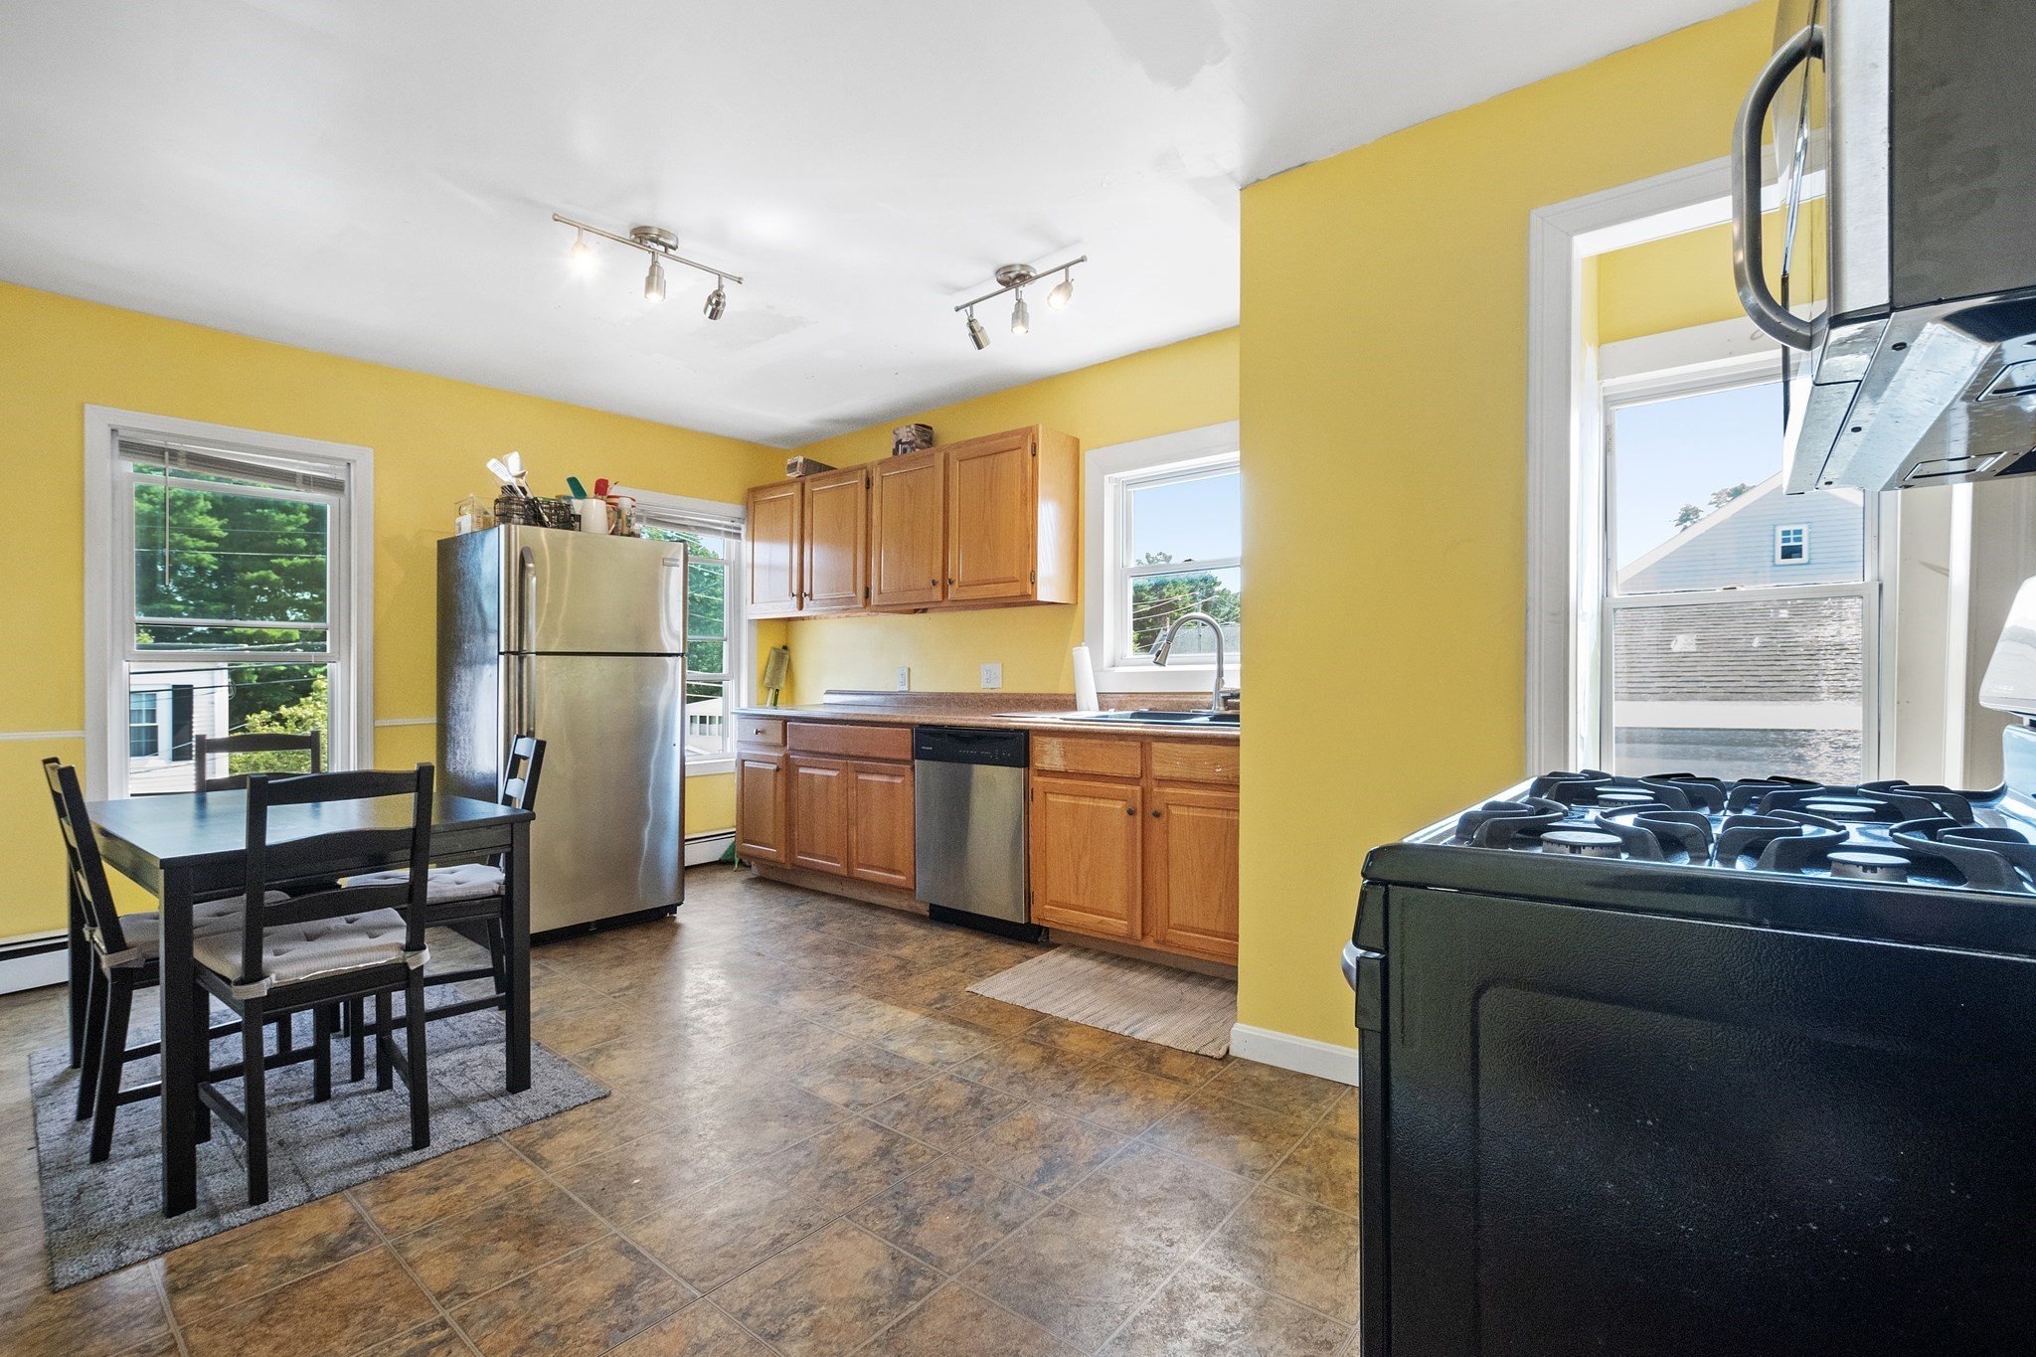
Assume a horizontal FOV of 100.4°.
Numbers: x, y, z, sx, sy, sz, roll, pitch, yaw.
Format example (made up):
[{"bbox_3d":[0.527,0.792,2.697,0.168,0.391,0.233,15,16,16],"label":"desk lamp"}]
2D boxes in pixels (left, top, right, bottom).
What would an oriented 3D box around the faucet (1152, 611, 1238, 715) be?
[{"bbox_3d":[0.706,-0.067,3.406,0.280,0.395,0.100,0,0,-14],"label":"faucet"}]

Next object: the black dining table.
[{"bbox_3d":[-1.960,0.715,2.318,1.160,0.735,0.725,0,0,37],"label":"black dining table"}]

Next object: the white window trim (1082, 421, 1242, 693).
[{"bbox_3d":[0.721,-0.499,3.694,0.970,1.100,0.100,0,0,36],"label":"white window trim"}]

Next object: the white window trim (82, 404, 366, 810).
[{"bbox_3d":[-3.225,-0.230,3.527,0.120,1.600,0.875,0,0,44],"label":"white window trim"}]

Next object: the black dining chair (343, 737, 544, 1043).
[{"bbox_3d":[-1.735,0.637,2.555,0.480,0.900,0.420,0,0,-41],"label":"black dining chair"}]

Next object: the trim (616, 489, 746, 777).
[{"bbox_3d":[-1.909,-0.235,4.867,0.120,1.600,0.875,0,0,44],"label":"trim"}]

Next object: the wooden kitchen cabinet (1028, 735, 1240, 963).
[{"bbox_3d":[0.646,0.604,3.292,1.070,0.780,0.591,0,0,38],"label":"wooden kitchen cabinet"}]

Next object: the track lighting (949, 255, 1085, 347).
[{"bbox_3d":[-0.005,-1.310,2.931,0.589,0.245,0.140,0,0,41],"label":"track lighting"}]

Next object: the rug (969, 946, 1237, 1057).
[{"bbox_3d":[0.367,1.087,2.892,0.910,0.012,0.580,0,0,36],"label":"rug"}]

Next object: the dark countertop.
[{"bbox_3d":[-0.141,0.151,3.895,2.900,0.150,0.645,0,0,36],"label":"dark countertop"}]

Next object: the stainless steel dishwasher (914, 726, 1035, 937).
[{"bbox_3d":[-0.044,0.652,3.817,0.615,0.865,0.600,0,0,38],"label":"stainless steel dishwasher"}]

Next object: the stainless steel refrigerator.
[{"bbox_3d":[-2.050,0.241,3.830,0.740,1.710,0.760,0,0,38],"label":"stainless steel refrigerator"}]

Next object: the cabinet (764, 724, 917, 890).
[{"bbox_3d":[-0.670,0.600,4.305,0.937,0.780,0.591,0,0,38],"label":"cabinet"}]

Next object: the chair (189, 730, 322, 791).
[{"bbox_3d":[-2.330,0.636,2.662,0.480,0.890,0.400,0,0,41],"label":"chair"}]

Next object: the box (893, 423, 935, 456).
[{"bbox_3d":[-0.535,-1.189,4.346,0.156,0.149,0.137,0,0,37],"label":"box"}]

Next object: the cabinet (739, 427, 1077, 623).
[{"bbox_3d":[-0.641,-0.726,4.454,2.040,0.763,0.330,0,0,36],"label":"cabinet"}]

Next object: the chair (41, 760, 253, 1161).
[{"bbox_3d":[-2.075,0.640,2.135,0.420,0.900,0.480,0,0,38],"label":"chair"}]

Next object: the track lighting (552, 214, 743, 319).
[{"bbox_3d":[-1.155,-1.310,2.699,0.587,0.245,0.140,0,0,-44],"label":"track lighting"}]

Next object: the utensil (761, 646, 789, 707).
[{"bbox_3d":[-1.473,-0.010,5.150,0.130,0.370,0.060,12,-3,-31],"label":"utensil"}]

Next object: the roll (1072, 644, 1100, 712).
[{"bbox_3d":[0.305,0.000,3.790,0.105,0.300,0.105,0,0,0],"label":"roll"}]

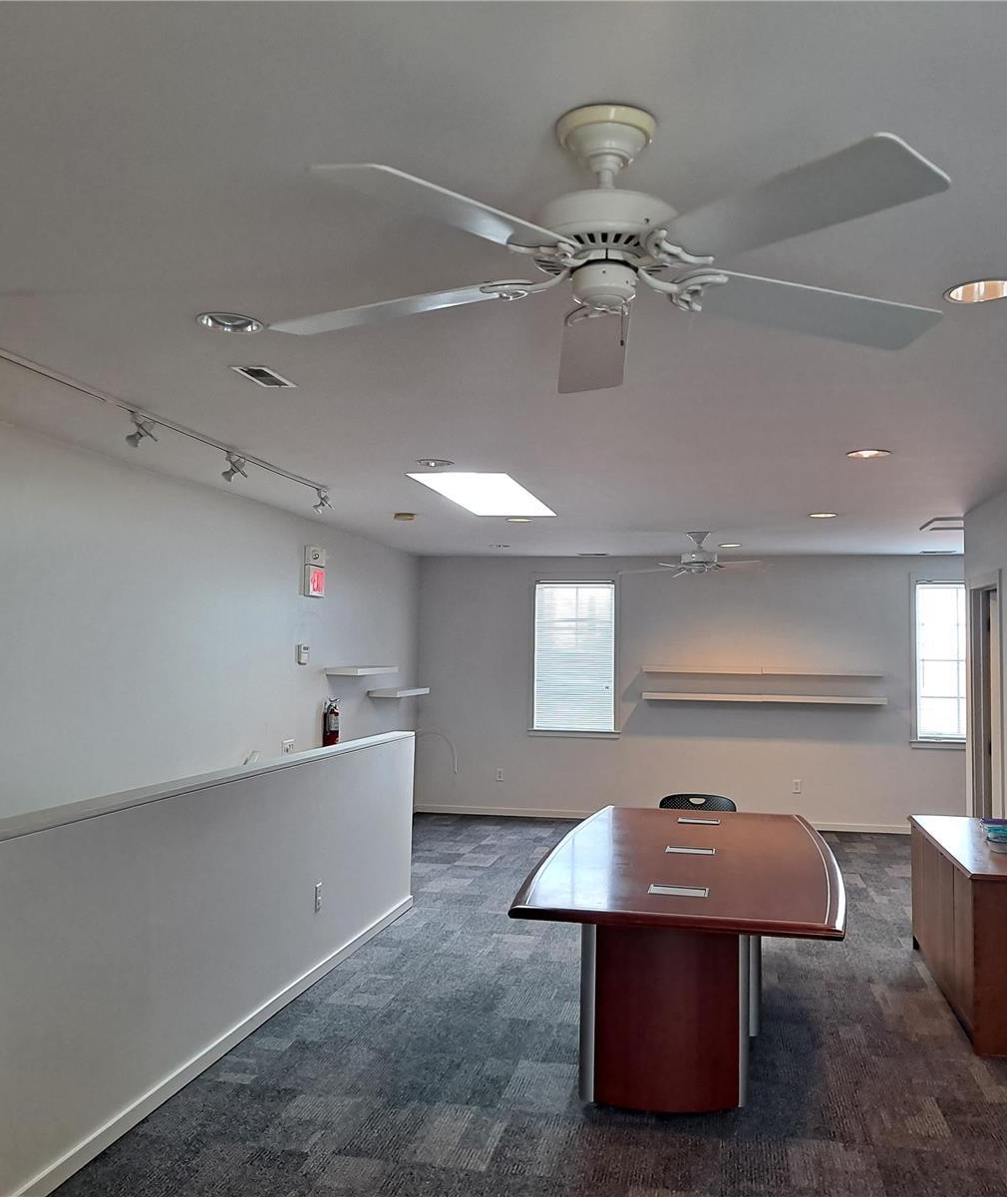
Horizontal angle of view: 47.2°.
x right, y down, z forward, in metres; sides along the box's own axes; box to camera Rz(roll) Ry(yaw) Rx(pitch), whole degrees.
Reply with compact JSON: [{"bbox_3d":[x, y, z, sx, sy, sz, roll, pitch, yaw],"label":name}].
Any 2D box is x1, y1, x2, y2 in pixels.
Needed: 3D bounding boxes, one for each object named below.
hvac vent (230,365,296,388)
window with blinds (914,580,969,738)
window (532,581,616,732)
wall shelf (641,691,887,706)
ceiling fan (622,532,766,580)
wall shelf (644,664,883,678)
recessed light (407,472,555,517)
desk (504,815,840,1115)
[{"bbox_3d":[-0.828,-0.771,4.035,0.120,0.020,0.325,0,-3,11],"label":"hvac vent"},{"bbox_3d":[4.216,0.590,10.636,0.810,1.480,0.100,0,-3,11],"label":"window with blinds"},{"bbox_3d":[0.708,0.563,11.313,0.810,1.480,0.100,0,-3,11],"label":"window"},{"bbox_3d":[2.422,0.946,10.782,2.200,0.050,0.260,0,-3,11],"label":"wall shelf"},{"bbox_3d":[1.544,-0.350,9.059,1.310,0.330,1.290,0,-3,11],"label":"ceiling fan"},{"bbox_3d":[2.423,0.682,10.794,2.200,0.050,0.260,0,-3,11],"label":"wall shelf"},{"bbox_3d":[-0.079,-0.629,7.108,0.550,0.100,1.950,0,-3,11],"label":"recessed light"},{"bbox_3d":[0.851,1.506,5.160,1.210,0.742,2.730,0,-3,12],"label":"desk"}]

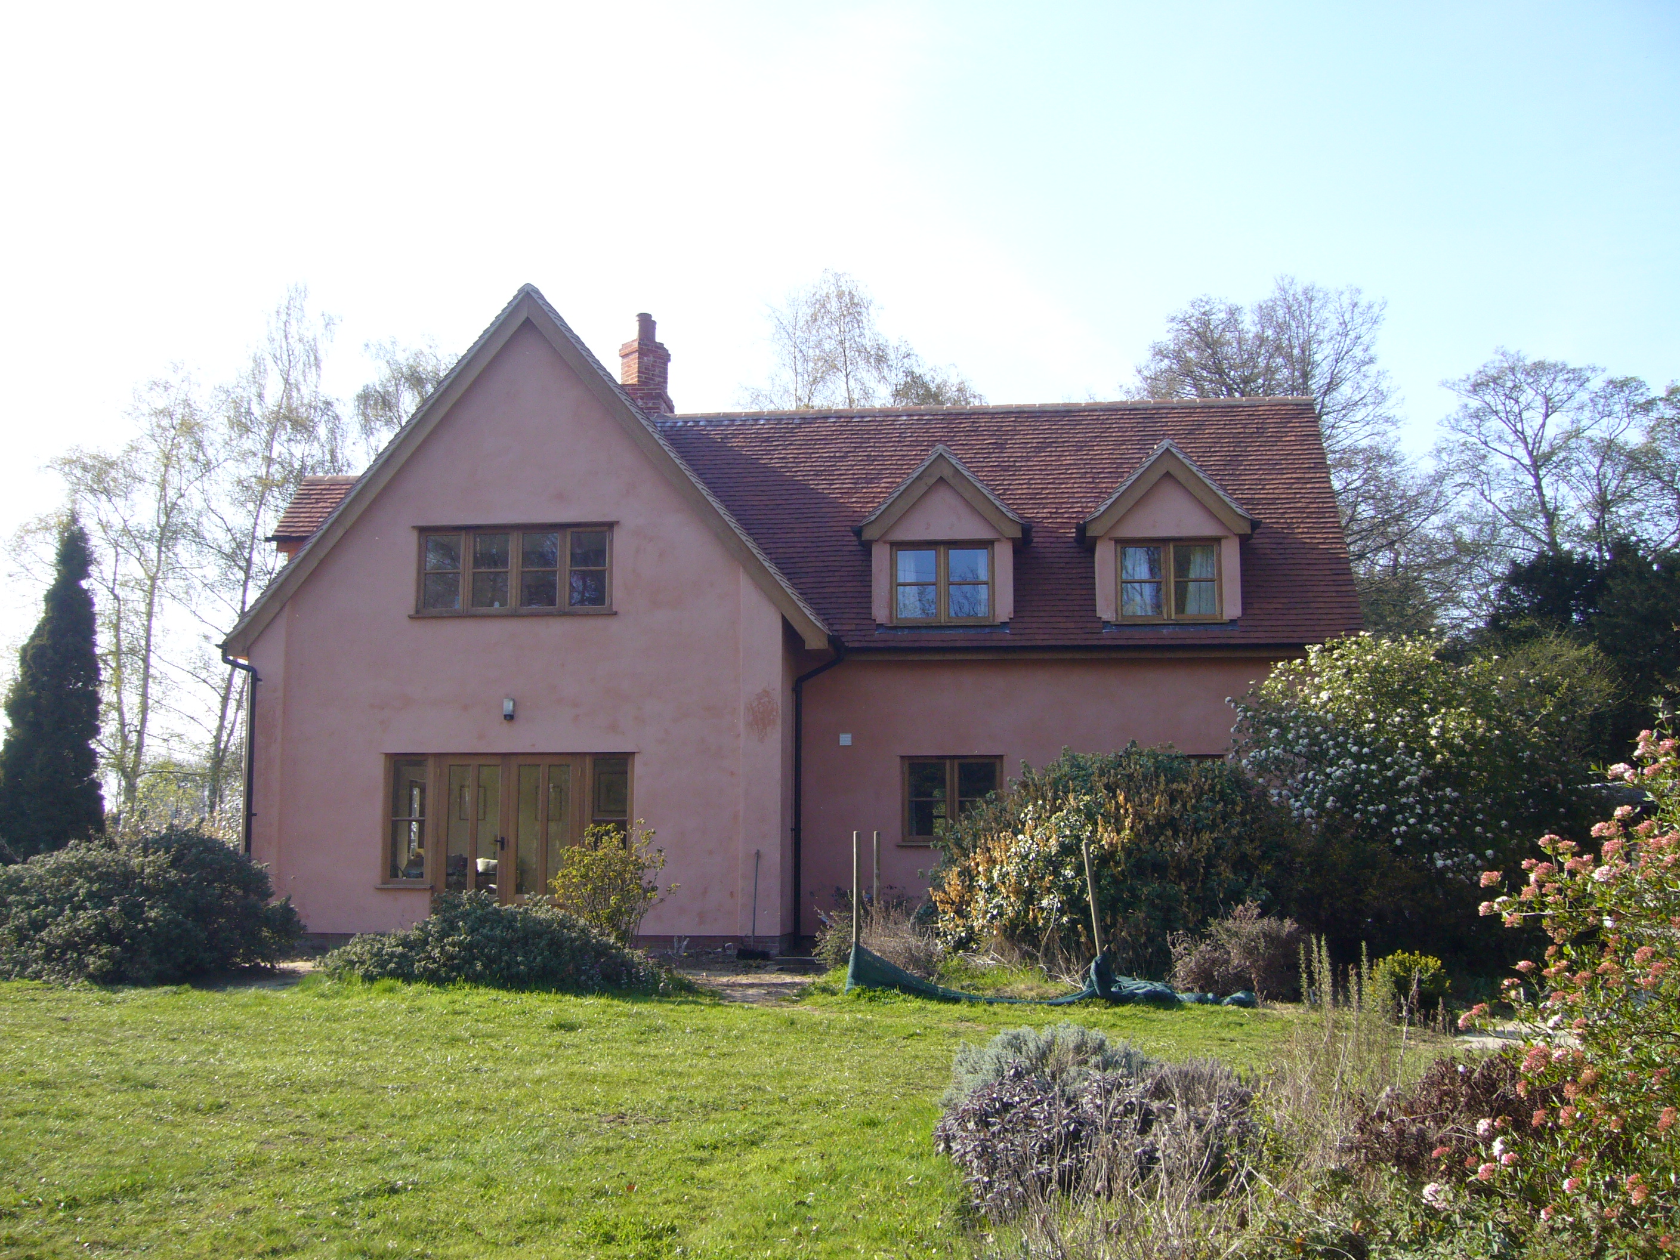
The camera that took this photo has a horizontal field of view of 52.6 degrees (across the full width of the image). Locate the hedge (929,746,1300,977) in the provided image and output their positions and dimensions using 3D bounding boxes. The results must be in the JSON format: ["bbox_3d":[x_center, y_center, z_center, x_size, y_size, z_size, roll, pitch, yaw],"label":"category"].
[{"bbox_3d":[2.784,2.308,17.200,3.622,2.233,2.800,-1,-6,6],"label":"hedge"}]

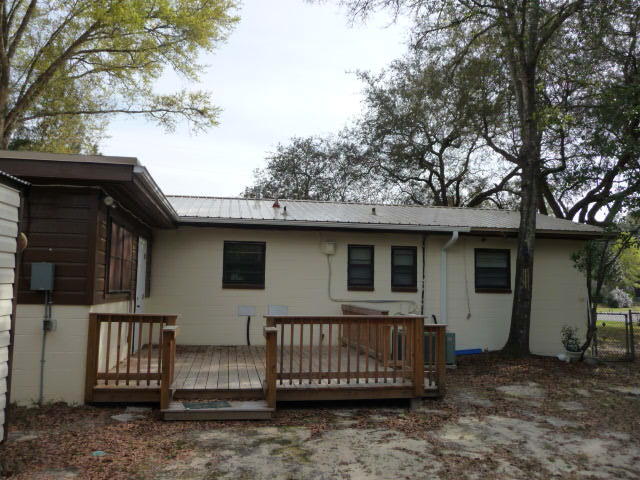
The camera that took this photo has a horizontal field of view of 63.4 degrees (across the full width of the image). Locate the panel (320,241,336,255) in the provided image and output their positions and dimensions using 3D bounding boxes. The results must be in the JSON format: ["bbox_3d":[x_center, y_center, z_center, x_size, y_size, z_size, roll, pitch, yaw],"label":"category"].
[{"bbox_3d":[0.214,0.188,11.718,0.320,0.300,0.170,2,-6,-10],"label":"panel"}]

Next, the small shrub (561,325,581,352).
[{"bbox_3d":[5.939,2.358,12.285,0.420,0.630,0.380,2,-6,-10],"label":"small shrub"}]

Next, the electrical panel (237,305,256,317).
[{"bbox_3d":[-1.585,1.540,11.295,0.410,0.250,0.120,2,-6,-10],"label":"electrical panel"}]

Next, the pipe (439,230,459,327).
[{"bbox_3d":[2.978,1.138,11.897,0.150,2.630,0.620,2,-6,-10],"label":"pipe"}]

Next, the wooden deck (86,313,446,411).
[{"bbox_3d":[-0.947,1.729,8.851,4.570,1.140,5.000,2,-6,-10],"label":"wooden deck"}]

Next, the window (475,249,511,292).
[{"bbox_3d":[4.174,0.759,12.473,0.932,1.040,0.120,2,-6,-10],"label":"window"}]

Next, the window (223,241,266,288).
[{"bbox_3d":[-1.662,0.565,11.443,0.955,1.035,0.120,2,-6,-10],"label":"window"}]

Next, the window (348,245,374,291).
[{"bbox_3d":[0.953,0.653,11.905,0.628,1.045,0.120,2,-6,-10],"label":"window"}]

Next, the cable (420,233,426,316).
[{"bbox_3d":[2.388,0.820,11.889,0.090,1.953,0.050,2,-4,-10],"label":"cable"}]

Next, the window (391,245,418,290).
[{"bbox_3d":[1.973,0.693,12.084,0.634,1.050,0.120,2,-6,-10],"label":"window"}]

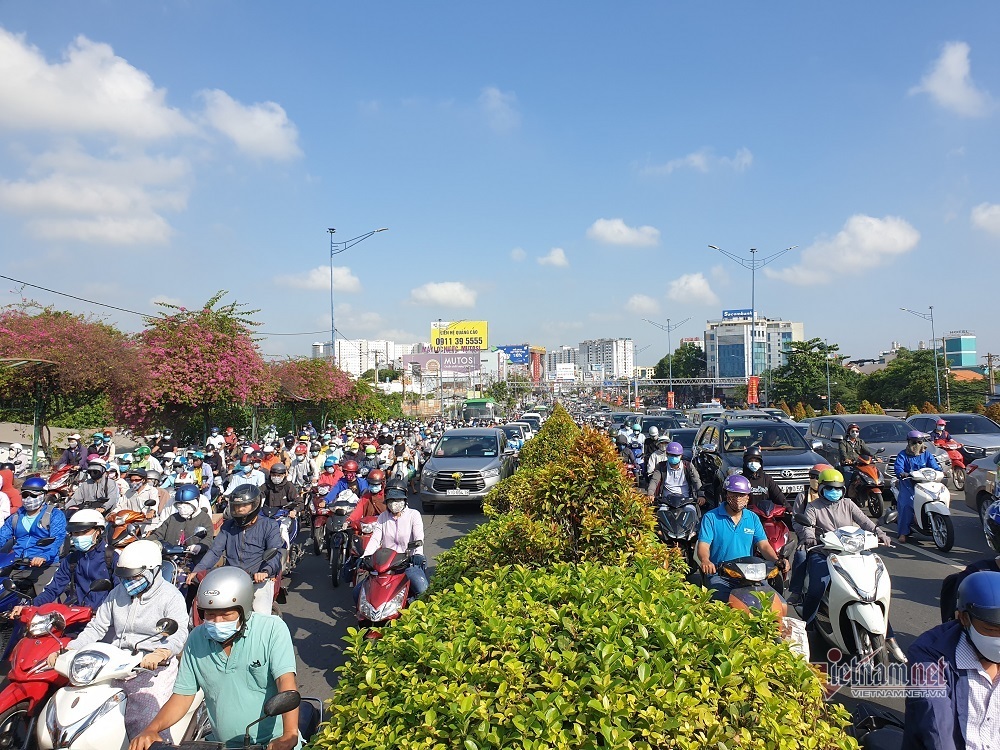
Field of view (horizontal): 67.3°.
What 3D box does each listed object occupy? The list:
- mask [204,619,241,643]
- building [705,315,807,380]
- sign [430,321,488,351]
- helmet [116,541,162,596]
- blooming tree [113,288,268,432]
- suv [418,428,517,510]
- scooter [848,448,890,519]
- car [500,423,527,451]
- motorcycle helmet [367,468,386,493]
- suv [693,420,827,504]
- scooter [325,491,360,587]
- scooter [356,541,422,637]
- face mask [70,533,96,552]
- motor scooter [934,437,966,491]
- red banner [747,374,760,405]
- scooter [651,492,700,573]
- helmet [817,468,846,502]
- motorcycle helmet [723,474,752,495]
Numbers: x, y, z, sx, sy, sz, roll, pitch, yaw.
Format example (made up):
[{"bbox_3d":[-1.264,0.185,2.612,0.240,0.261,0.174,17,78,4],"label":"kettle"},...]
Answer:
[{"bbox_3d":[-1.258,1.157,3.400,0.145,0.110,0.085,-1,14,3],"label":"mask"},{"bbox_3d":[81.960,-4.314,240.000,26.000,30.000,26.000,-2,-2,27],"label":"building"},{"bbox_3d":[-9.975,-9.729,185.000,14.000,7.100,0.800,-1,-2,6],"label":"sign"},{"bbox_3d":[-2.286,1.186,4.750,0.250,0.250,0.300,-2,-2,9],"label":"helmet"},{"bbox_3d":[-11.555,0.366,28.608,5.700,7.000,5.400,-1,-2,4],"label":"blooming tree"},{"bbox_3d":[-0.664,2.238,18.278,1.830,1.795,4.735,-1,-2,4],"label":"suv"},{"bbox_3d":[7.091,2.093,14.718,0.710,1.170,1.870,-1,-2,5],"label":"scooter"},{"bbox_3d":[0.330,2.816,30.300,1.760,1.500,4.450,-1,-2,5],"label":"car"},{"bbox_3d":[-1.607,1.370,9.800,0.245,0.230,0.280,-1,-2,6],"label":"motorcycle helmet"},{"bbox_3d":[4.670,1.680,13.780,1.840,1.850,4.705,-1,-2,6],"label":"suv"},{"bbox_3d":[-1.999,2.139,10.068,0.700,1.140,1.880,-1,-2,3],"label":"scooter"},{"bbox_3d":[-0.985,2.059,7.080,0.690,1.120,1.870,-1,-2,4],"label":"scooter"},{"bbox_3d":[-2.994,1.204,5.400,0.145,0.115,0.085,-1,7,11],"label":"face mask"},{"bbox_3d":[10.651,2.158,17.968,0.700,1.140,1.850,-1,-2,7],"label":"motor scooter"},{"bbox_3d":[15.831,0.939,47.000,0.720,1.850,0.060,-1,-2,7],"label":"red banner"},{"bbox_3d":[2.330,1.962,9.950,0.700,1.120,1.930,-1,-2,7],"label":"scooter"},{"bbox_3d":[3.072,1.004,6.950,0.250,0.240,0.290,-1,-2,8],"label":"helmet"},{"bbox_3d":[2.103,0.969,6.650,0.250,0.185,0.280,-1,-2,4],"label":"motorcycle helmet"}]

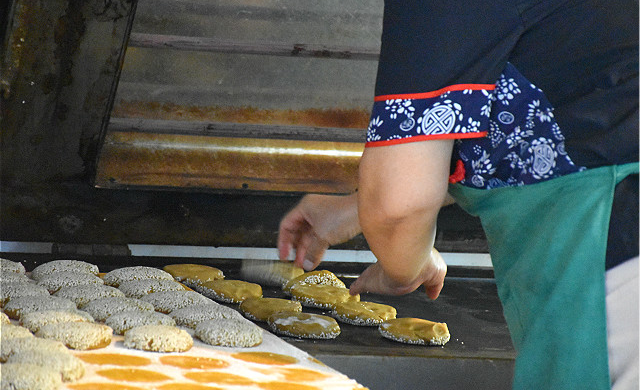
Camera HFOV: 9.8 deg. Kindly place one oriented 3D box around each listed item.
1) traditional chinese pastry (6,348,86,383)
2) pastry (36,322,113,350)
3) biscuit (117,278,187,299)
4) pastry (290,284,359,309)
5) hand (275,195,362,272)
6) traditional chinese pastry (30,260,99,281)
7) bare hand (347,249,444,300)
[{"bbox_3d":[-0.289,0.180,3.934,0.083,0.022,0.083,2,8,-23],"label":"traditional chinese pastry"},{"bbox_3d":[-0.271,0.156,4.125,0.084,0.022,0.084,2,8,-23],"label":"pastry"},{"bbox_3d":[-0.208,0.120,4.615,0.086,0.021,0.086,4,8,0],"label":"biscuit"},{"bbox_3d":[0.006,0.126,4.628,0.085,0.018,0.085,5,8,-1],"label":"pastry"},{"bbox_3d":[-0.002,0.047,4.780,0.105,0.095,0.090,4,8,-1],"label":"hand"},{"bbox_3d":[-0.322,0.099,4.706,0.086,0.021,0.086,4,8,0],"label":"traditional chinese pastry"},{"bbox_3d":[0.097,0.098,4.668,0.105,0.065,0.120,2,9,-27],"label":"bare hand"}]

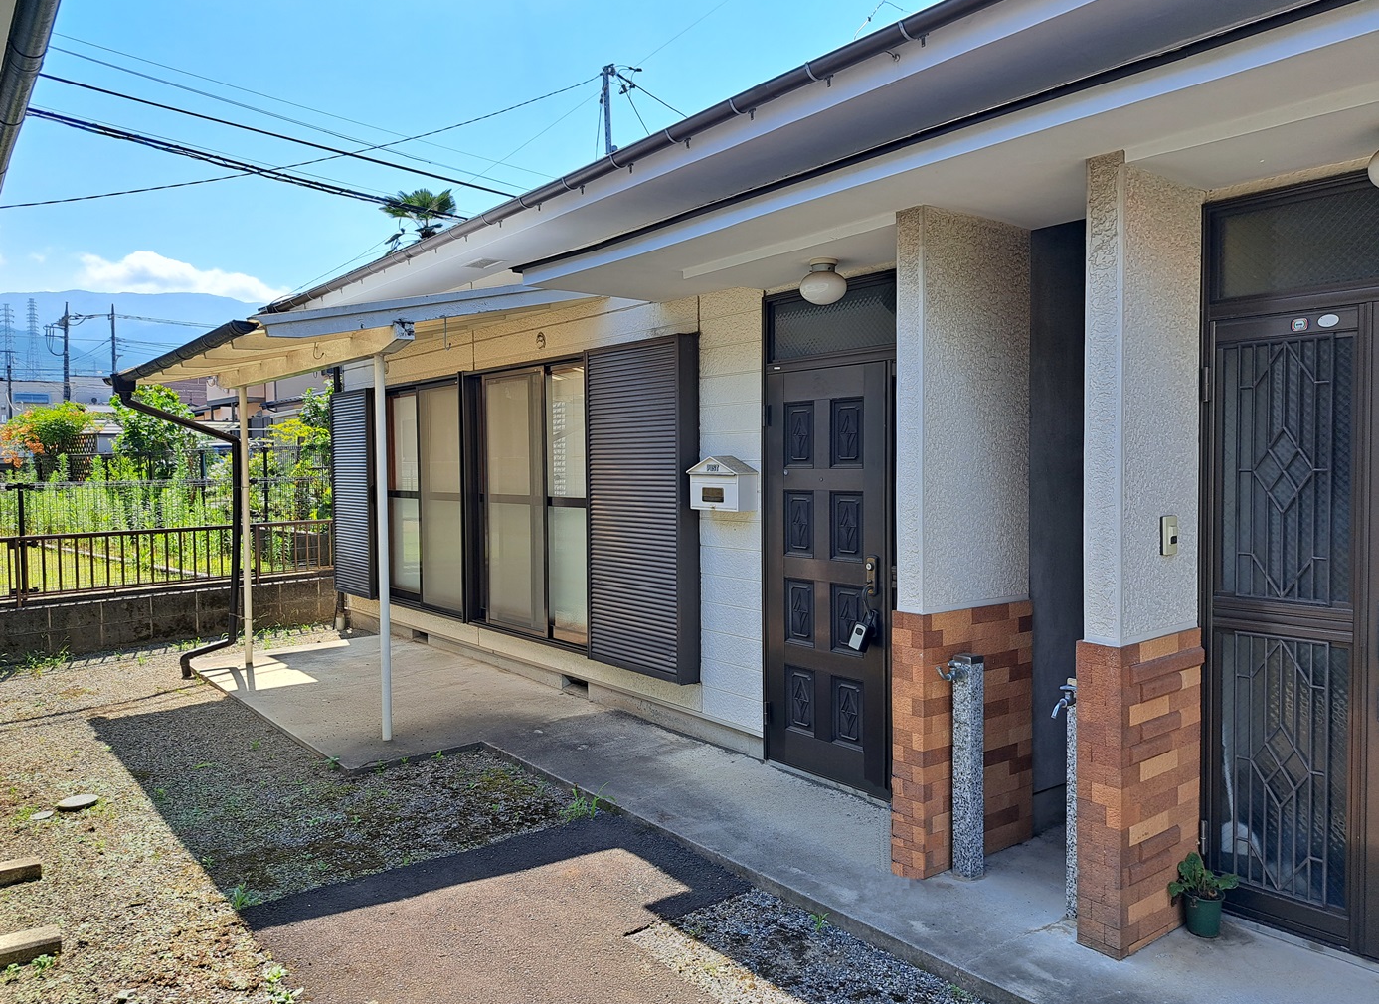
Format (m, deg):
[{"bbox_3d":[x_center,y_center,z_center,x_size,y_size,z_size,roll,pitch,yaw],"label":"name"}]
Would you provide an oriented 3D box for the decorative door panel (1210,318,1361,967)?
[{"bbox_3d":[1.862,0.385,3.021,0.045,1.927,0.418,-2,3,-39],"label":"decorative door panel"}]

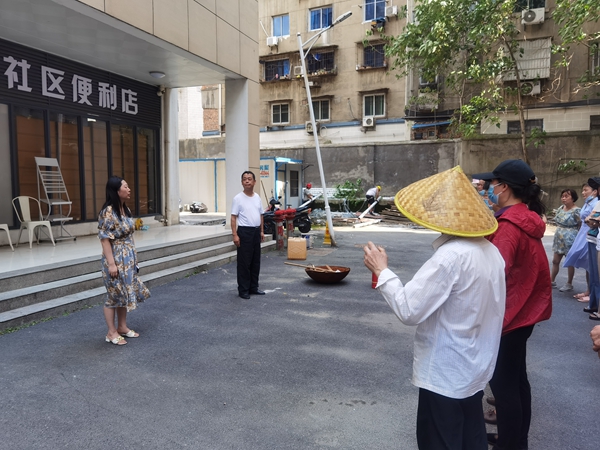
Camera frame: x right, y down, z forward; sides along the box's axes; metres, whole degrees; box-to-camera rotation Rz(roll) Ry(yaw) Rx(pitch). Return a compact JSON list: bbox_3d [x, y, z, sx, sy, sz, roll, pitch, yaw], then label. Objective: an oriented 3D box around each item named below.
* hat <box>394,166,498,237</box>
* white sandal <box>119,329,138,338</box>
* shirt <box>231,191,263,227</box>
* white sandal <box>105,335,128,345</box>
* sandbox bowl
[{"bbox_3d":[0.613,-0.146,1.881,0.420,0.200,0.420,-1,32,-17],"label":"hat"},{"bbox_3d":[-1.771,1.114,4.818,0.225,0.075,0.085,0,5,5],"label":"white sandal"},{"bbox_3d":[-0.749,-0.217,6.550,0.460,0.500,0.270,-4,6,-40],"label":"shirt"},{"bbox_3d":[-1.818,1.130,4.628,0.225,0.075,0.085,2,5,24],"label":"white sandal"},{"bbox_3d":[0.449,0.822,7.497,0.720,0.205,0.720,0,5,0],"label":"sandbox bowl"}]

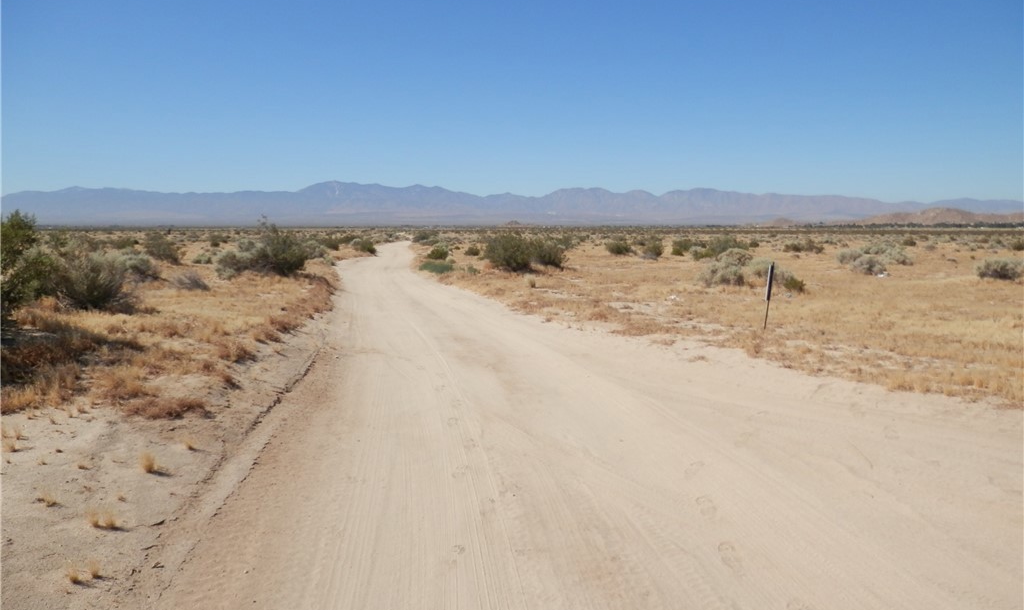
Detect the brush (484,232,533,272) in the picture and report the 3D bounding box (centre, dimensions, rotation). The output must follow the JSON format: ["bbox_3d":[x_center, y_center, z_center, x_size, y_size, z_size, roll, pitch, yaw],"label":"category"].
[{"bbox_3d":[-0.129,-1.949,27.247,1.773,1.328,1.631,0,6,0],"label":"brush"}]

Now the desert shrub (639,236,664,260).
[{"bbox_3d":[6.962,-2.860,36.846,1.275,1.101,1.173,1,6,11],"label":"desert shrub"}]

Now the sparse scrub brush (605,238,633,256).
[{"bbox_3d":[5.951,-3.218,41.274,1.549,0.872,1.425,1,6,8],"label":"sparse scrub brush"}]

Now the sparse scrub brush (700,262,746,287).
[{"bbox_3d":[5.306,-0.789,18.516,1.109,0.600,0.981,2,6,16],"label":"sparse scrub brush"}]

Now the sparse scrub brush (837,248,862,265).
[{"bbox_3d":[13.993,-2.077,30.626,0.981,0.606,0.923,3,7,24],"label":"sparse scrub brush"}]

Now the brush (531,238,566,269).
[{"bbox_3d":[1.279,-1.908,26.963,1.423,1.102,1.329,0,6,3],"label":"brush"}]

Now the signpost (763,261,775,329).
[{"bbox_3d":[3.716,-0.134,10.672,0.070,0.978,0.200,6,8,11],"label":"signpost"}]

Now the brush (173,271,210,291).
[{"bbox_3d":[-7.141,-0.542,16.454,0.777,0.405,0.652,-3,7,-23],"label":"brush"}]

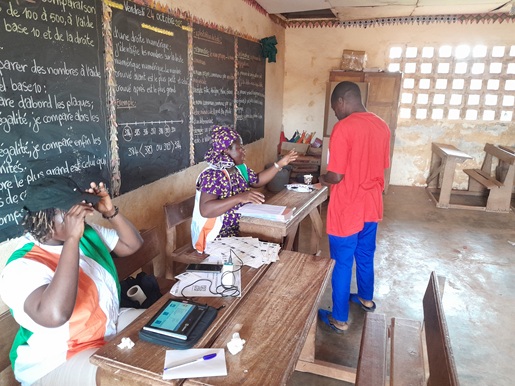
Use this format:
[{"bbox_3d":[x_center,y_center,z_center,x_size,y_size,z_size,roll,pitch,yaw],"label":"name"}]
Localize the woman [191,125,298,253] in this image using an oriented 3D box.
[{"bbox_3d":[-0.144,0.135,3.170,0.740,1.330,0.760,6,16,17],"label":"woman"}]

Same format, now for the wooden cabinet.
[{"bbox_3d":[1.653,-0.962,6.406,1.030,1.804,0.500,7,16,21],"label":"wooden cabinet"}]

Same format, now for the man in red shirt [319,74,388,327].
[{"bbox_3d":[0.646,0.077,2.812,0.480,1.654,0.370,-7,17,-28],"label":"man in red shirt"}]

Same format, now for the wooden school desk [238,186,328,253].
[{"bbox_3d":[0.235,0.393,3.441,0.420,0.703,1.200,7,16,21],"label":"wooden school desk"}]

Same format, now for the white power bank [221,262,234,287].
[{"bbox_3d":[-0.132,0.367,1.799,0.045,0.104,0.024,2,15,3],"label":"white power bank"}]

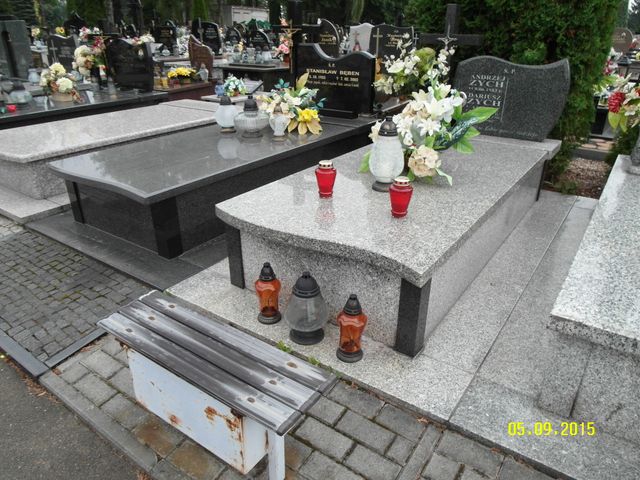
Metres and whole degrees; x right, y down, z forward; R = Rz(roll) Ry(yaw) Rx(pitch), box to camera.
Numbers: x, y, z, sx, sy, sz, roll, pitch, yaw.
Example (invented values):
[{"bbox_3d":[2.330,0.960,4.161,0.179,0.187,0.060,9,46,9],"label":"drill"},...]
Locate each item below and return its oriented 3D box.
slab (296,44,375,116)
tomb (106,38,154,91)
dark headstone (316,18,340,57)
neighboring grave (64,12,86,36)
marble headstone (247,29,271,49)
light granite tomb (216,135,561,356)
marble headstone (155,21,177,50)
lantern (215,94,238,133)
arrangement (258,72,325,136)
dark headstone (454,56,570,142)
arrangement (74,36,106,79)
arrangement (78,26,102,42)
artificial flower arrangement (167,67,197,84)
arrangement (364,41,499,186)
[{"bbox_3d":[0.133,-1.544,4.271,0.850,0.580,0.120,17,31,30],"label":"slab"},{"bbox_3d":[-2.405,-2.245,5.665,0.820,0.590,0.100,17,31,30],"label":"tomb"},{"bbox_3d":[0.183,-4.296,9.579,0.660,0.950,0.100,17,31,32],"label":"dark headstone"},{"bbox_3d":[-5.841,-5.077,10.600,0.750,0.720,0.110,17,31,30],"label":"neighboring grave"},{"bbox_3d":[-1.780,-5.801,12.838,0.900,0.680,0.100,17,31,32],"label":"marble headstone"},{"bbox_3d":[0.631,-0.258,2.792,1.090,0.437,2.430,18,31,32],"label":"light granite tomb"},{"bbox_3d":[-3.921,-5.178,11.261,0.750,0.830,0.100,17,31,32],"label":"marble headstone"},{"bbox_3d":[-0.754,-1.021,3.602,0.170,0.280,0.170,-1,26,0],"label":"lantern"},{"bbox_3d":[-0.208,-1.116,3.612,0.420,0.430,0.360,17,31,32],"label":"arrangement"},{"bbox_3d":[1.329,-1.008,3.144,0.751,0.535,0.080,17,31,32],"label":"dark headstone"},{"bbox_3d":[-2.903,-2.286,5.589,0.380,0.580,0.360,17,31,32],"label":"arrangement"},{"bbox_3d":[-3.569,-3.188,6.900,0.310,0.270,0.260,17,31,30],"label":"arrangement"},{"bbox_3d":[-2.107,-2.502,6.749,0.420,0.280,0.360,17,31,32],"label":"artificial flower arrangement"},{"bbox_3d":[0.542,-0.675,2.334,0.560,0.650,0.460,17,31,32],"label":"arrangement"}]

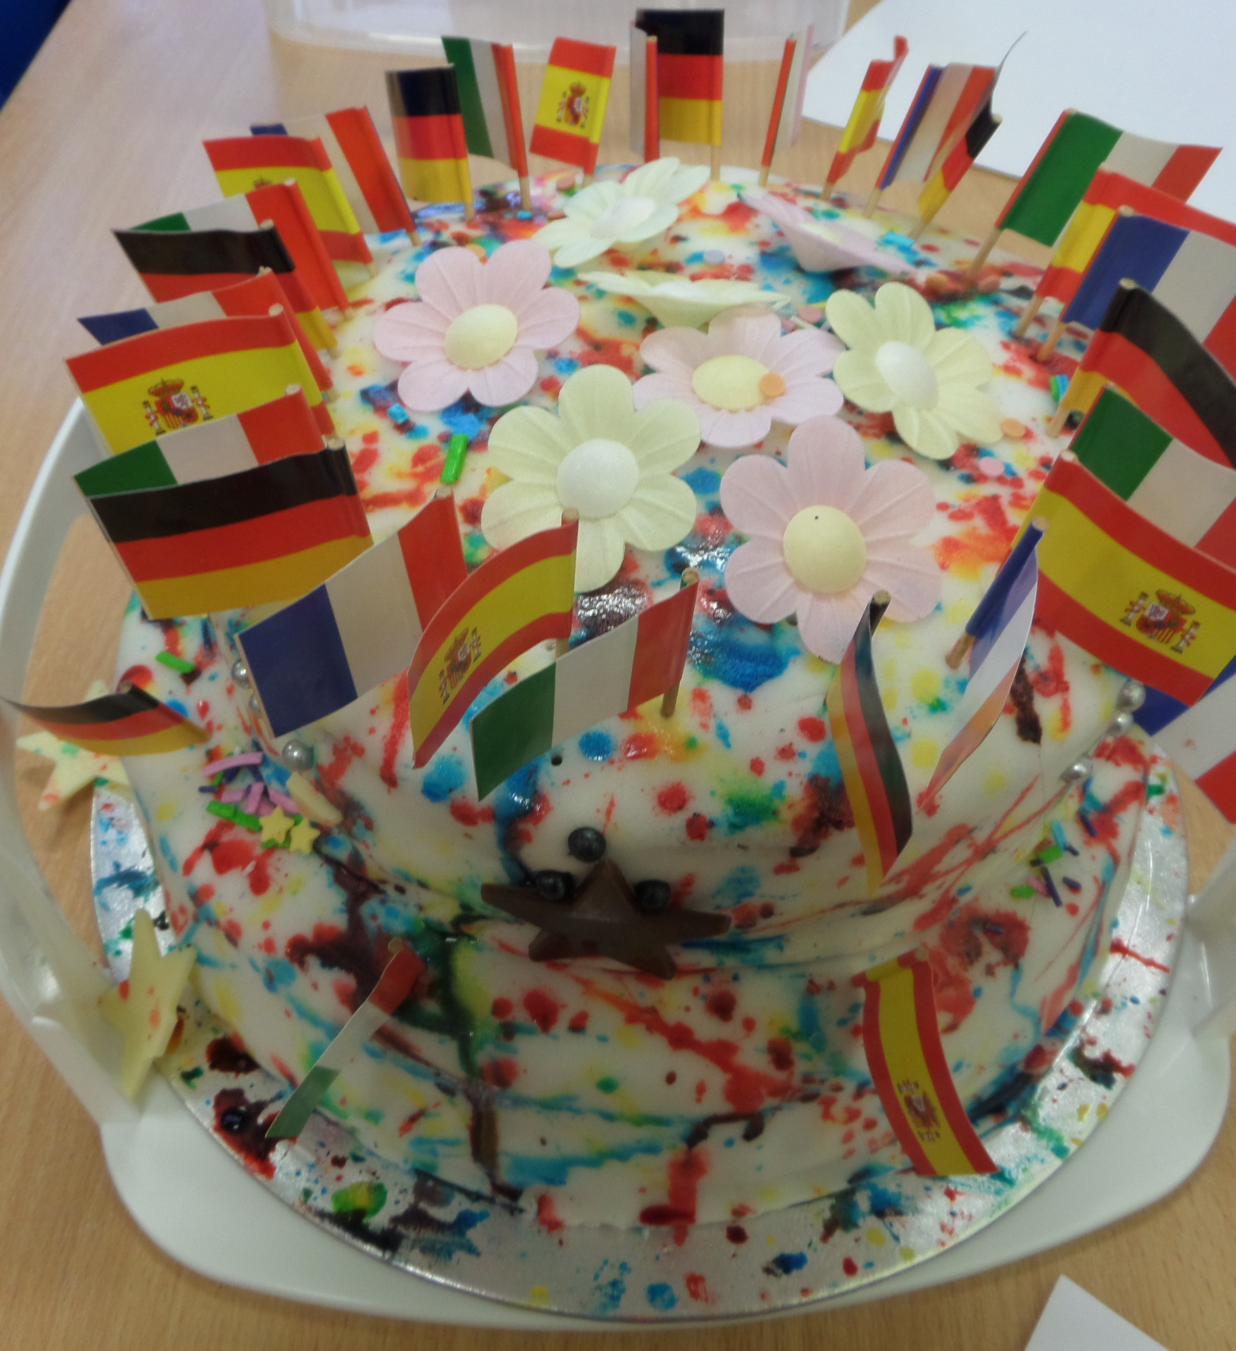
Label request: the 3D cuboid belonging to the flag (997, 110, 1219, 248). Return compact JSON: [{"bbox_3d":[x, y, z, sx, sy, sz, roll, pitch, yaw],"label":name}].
[{"bbox_3d":[0.094,-0.092,0.238,0.034,0.025,0.005,5,54,-15],"label":"flag"}]

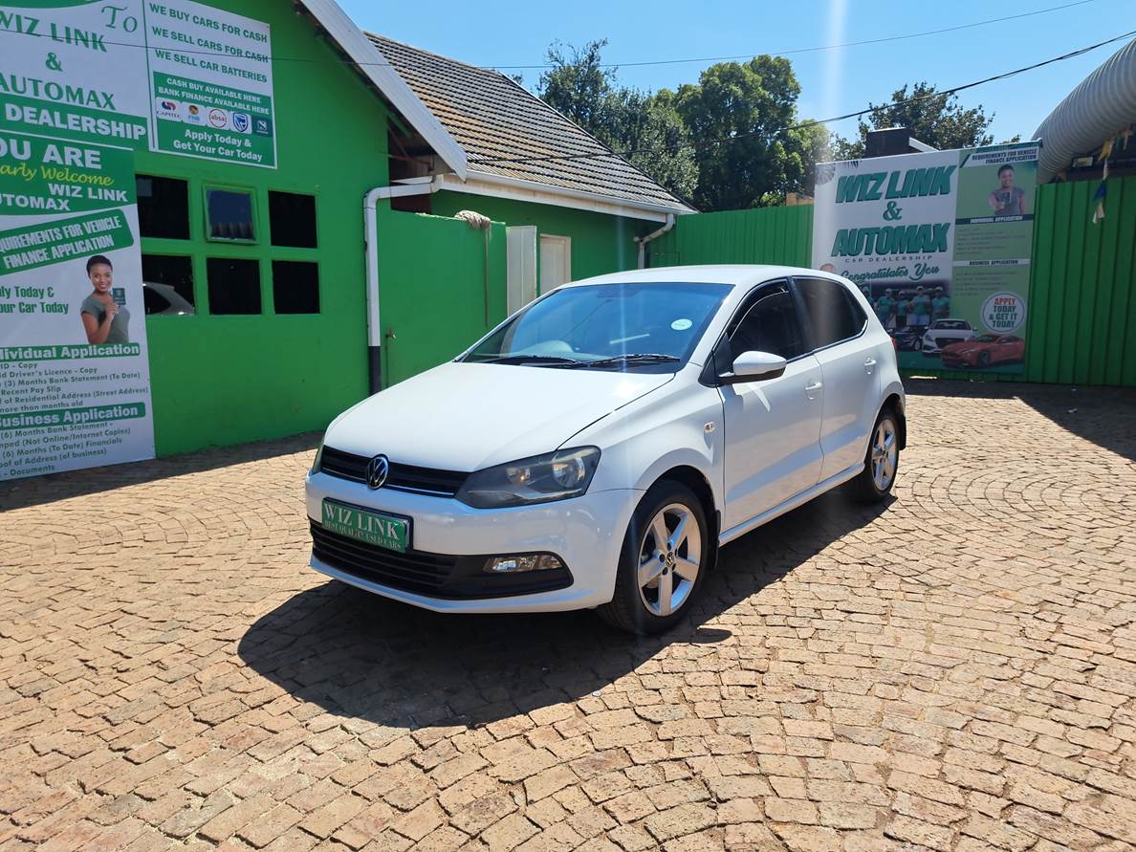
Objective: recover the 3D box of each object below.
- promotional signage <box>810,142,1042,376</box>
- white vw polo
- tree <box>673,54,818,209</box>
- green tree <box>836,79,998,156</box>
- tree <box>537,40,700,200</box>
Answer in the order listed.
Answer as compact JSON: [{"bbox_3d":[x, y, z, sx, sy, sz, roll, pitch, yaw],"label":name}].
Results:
[{"bbox_3d":[5.631,-2.642,12.857,3.380,3.470,0.100,5,10,34],"label":"promotional signage"},{"bbox_3d":[0.526,-0.139,4.347,1.740,1.460,3.970,6,11,39],"label":"white vw polo"},{"bbox_3d":[5.307,-6.809,24.261,4.730,8.560,4.730,1,9,12],"label":"tree"},{"bbox_3d":[10.543,-6.489,24.318,5.130,7.800,5.130,3,9,23],"label":"green tree"},{"bbox_3d":[1.395,-6.215,21.816,4.430,8.200,4.430,0,9,4],"label":"tree"}]

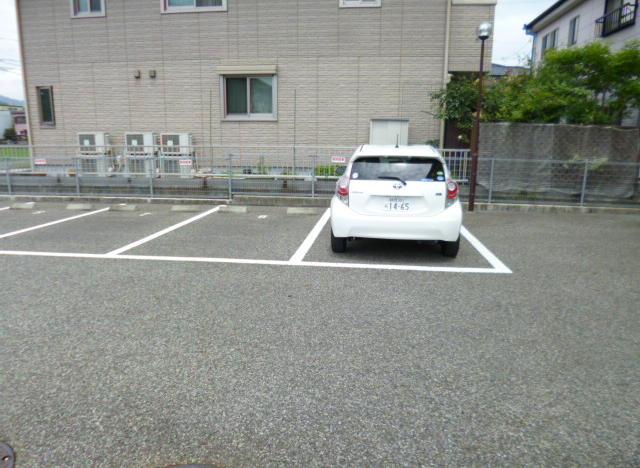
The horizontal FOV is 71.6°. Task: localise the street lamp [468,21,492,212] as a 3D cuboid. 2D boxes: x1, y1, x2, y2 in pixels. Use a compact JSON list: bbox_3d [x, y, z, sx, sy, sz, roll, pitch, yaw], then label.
[{"bbox_3d":[3.323,-2.395,9.344,0.340,3.850,0.340,2,12,8],"label":"street lamp"}]

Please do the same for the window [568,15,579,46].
[{"bbox_3d":[8.744,-6.969,15.290,0.100,0.880,0.720,1,12,7],"label":"window"}]

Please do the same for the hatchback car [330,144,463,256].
[{"bbox_3d":[1.198,-0.706,7.106,1.710,1.445,4.000,2,12,8],"label":"hatchback car"}]

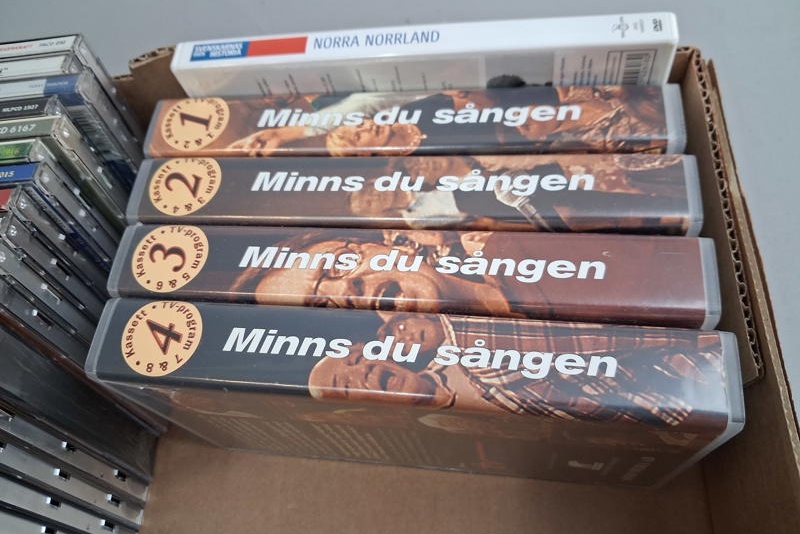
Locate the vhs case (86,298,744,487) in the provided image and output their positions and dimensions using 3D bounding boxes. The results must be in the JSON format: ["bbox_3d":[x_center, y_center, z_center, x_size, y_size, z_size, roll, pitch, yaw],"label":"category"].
[{"bbox_3d":[0.005,0.055,0.248,0.204,0.123,0.028,2,63,12],"label":"vhs case"}]

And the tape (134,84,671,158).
[{"bbox_3d":[0.008,-0.030,0.291,0.204,0.122,0.029,2,66,10],"label":"tape"}]

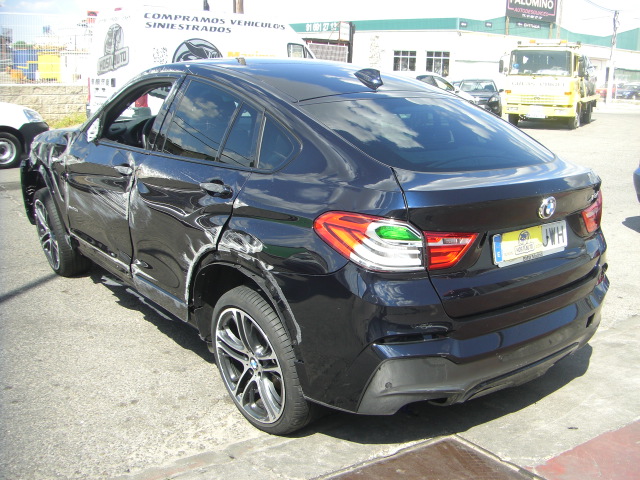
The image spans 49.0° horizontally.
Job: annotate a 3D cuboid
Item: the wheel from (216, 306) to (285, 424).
[{"bbox_3d":[-0.231,0.551,3.195,0.250,0.580,0.580,-10,18,-38],"label":"wheel"}]

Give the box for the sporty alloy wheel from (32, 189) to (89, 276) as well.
[{"bbox_3d":[-1.942,-0.045,5.269,0.240,0.660,0.660,-10,18,-38],"label":"sporty alloy wheel"}]

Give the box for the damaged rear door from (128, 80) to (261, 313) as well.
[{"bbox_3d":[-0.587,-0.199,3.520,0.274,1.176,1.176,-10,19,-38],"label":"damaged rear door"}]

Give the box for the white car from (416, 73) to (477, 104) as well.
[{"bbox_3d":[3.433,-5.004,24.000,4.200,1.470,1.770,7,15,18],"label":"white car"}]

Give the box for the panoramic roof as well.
[{"bbox_3d":[-0.058,-0.917,3.950,1.117,0.137,1.176,-10,24,-38],"label":"panoramic roof"}]

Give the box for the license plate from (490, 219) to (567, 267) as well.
[{"bbox_3d":[0.898,0.006,2.965,0.525,0.118,0.025,-10,7,-38],"label":"license plate"}]

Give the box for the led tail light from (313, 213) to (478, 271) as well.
[{"bbox_3d":[0.289,-0.019,2.684,0.470,0.176,0.451,-10,19,-38],"label":"led tail light"}]

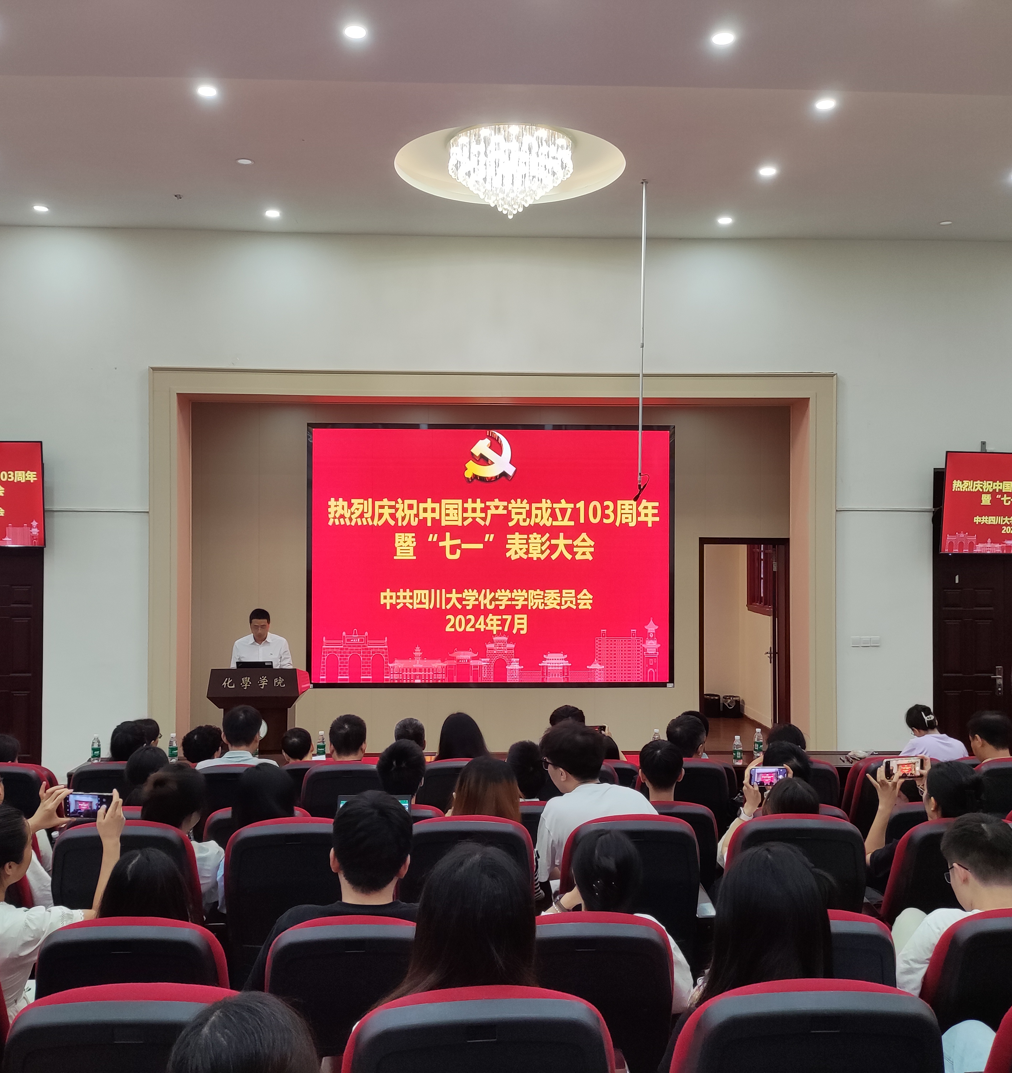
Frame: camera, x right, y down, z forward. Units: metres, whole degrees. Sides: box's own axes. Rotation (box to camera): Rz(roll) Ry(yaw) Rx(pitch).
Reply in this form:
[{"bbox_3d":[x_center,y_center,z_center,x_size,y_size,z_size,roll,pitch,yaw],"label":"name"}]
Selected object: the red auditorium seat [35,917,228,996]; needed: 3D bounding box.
[{"bbox_3d":[-0.925,1.411,2.770,0.530,0.970,0.640,0,-1,-2],"label":"red auditorium seat"}]

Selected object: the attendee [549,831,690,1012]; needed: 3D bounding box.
[{"bbox_3d":[0.312,1.387,2.947,0.470,1.160,0.720,0,-1,-2],"label":"attendee"}]

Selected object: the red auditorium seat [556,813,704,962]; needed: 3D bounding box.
[{"bbox_3d":[0.405,1.409,3.676,0.530,0.970,0.640,0,-1,-2],"label":"red auditorium seat"}]

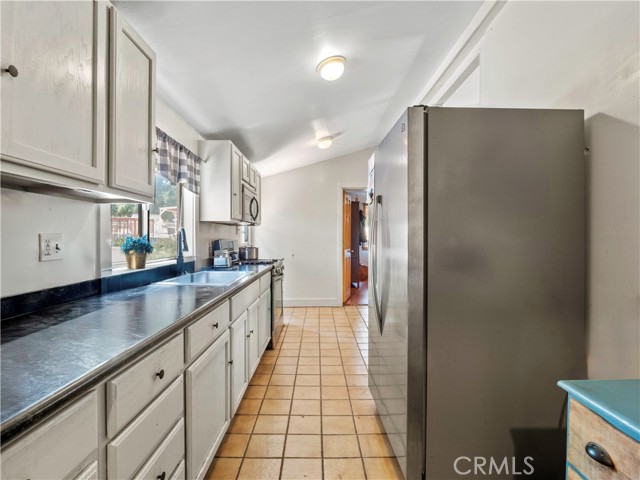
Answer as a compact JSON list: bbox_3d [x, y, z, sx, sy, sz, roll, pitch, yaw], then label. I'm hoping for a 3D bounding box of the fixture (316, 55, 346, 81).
[{"bbox_3d":[0.100,-1.310,2.310,0.235,0.100,0.235,-15,0,0],"label":"fixture"}]

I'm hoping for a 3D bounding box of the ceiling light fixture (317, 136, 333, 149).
[{"bbox_3d":[0.090,-1.310,4.050,0.230,0.105,0.230,-15,0,0],"label":"ceiling light fixture"}]

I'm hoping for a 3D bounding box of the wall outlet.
[{"bbox_3d":[-1.122,0.031,1.240,0.012,0.114,0.114,0,0,0],"label":"wall outlet"}]

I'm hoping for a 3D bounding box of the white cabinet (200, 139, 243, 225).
[{"bbox_3d":[-0.965,-0.550,2.960,0.315,0.760,0.400,0,0,0],"label":"white cabinet"}]

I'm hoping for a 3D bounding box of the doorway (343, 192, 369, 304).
[{"bbox_3d":[0.770,0.140,5.200,0.760,2.060,0.130,0,0,0],"label":"doorway"}]

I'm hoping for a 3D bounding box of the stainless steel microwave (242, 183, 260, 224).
[{"bbox_3d":[-0.945,-0.400,3.540,0.360,0.410,0.760,0,0,0],"label":"stainless steel microwave"}]

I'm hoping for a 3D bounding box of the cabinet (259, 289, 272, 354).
[{"bbox_3d":[-0.770,0.775,2.870,0.500,0.550,0.550,0,0,0],"label":"cabinet"}]

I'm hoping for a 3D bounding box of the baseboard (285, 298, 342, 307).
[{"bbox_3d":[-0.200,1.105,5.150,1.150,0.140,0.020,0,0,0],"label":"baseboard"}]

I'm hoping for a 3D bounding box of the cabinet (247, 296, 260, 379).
[{"bbox_3d":[-0.770,0.775,2.355,0.500,0.550,0.370,0,0,0],"label":"cabinet"}]

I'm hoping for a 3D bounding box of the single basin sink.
[{"bbox_3d":[-0.785,0.360,2.160,0.470,0.200,0.810,0,0,0],"label":"single basin sink"}]

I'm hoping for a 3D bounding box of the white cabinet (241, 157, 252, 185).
[{"bbox_3d":[-0.965,-0.775,3.350,0.310,0.310,0.370,0,0,0],"label":"white cabinet"}]

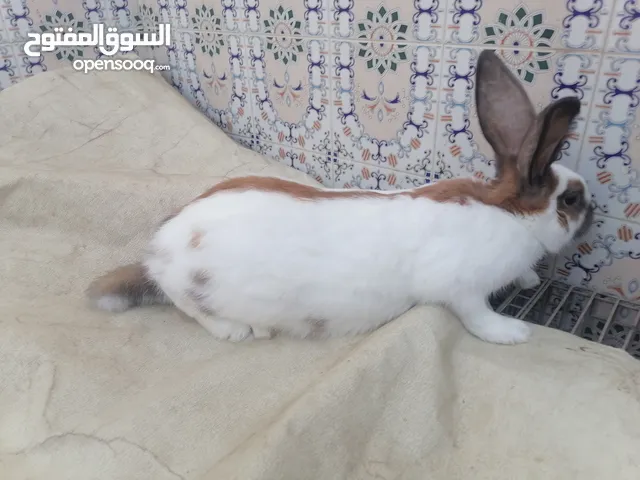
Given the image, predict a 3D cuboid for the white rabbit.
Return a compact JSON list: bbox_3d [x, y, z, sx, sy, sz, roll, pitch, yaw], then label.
[{"bbox_3d":[0.010,-0.051,0.566,0.585,0.312,0.166,-4,28,-3],"label":"white rabbit"}]

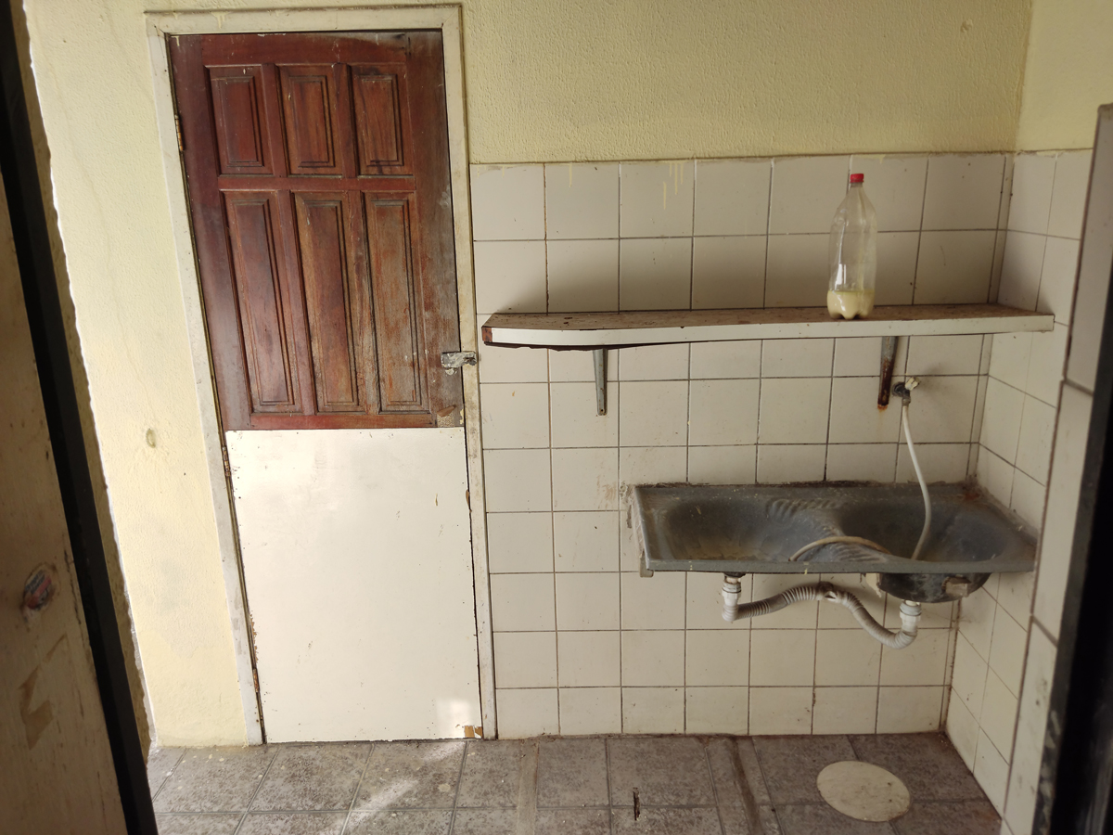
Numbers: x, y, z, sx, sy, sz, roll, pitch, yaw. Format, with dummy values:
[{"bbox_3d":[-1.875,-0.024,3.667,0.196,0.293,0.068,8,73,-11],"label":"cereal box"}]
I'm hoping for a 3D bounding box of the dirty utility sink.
[{"bbox_3d":[0.715,0.359,2.131,0.984,0.210,0.500,-1,16,3],"label":"dirty utility sink"}]

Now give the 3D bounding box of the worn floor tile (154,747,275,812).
[{"bbox_3d":[-1.041,1.103,2.471,0.300,0.009,0.295,-1,15,2],"label":"worn floor tile"}]

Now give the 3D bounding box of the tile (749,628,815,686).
[{"bbox_3d":[0.704,0.750,2.500,0.198,0.197,0.010,-1,16,3],"label":"tile"}]

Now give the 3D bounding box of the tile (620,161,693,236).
[{"bbox_3d":[0.265,-0.583,2.146,0.198,0.197,0.010,-1,16,3],"label":"tile"}]

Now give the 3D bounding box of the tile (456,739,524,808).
[{"bbox_3d":[-0.198,1.078,2.434,0.180,0.010,0.298,-1,15,2],"label":"tile"}]

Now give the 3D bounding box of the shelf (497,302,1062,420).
[{"bbox_3d":[0.511,-0.122,2.121,1.375,0.298,0.277,-1,16,3],"label":"shelf"}]

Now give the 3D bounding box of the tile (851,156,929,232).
[{"bbox_3d":[0.863,-0.590,2.124,0.198,0.197,0.009,-1,15,2],"label":"tile"}]

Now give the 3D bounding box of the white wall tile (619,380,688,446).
[{"bbox_3d":[0.282,-0.009,2.306,0.198,0.197,0.010,-1,16,3],"label":"white wall tile"}]

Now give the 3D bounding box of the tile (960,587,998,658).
[{"bbox_3d":[1.225,0.577,2.330,0.010,0.197,0.200,0,15,4],"label":"tile"}]

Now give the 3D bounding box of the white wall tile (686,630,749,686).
[{"bbox_3d":[0.499,0.745,2.491,0.198,0.197,0.009,-1,15,2],"label":"white wall tile"}]

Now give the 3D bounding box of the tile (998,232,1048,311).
[{"bbox_3d":[1.196,-0.379,2.063,0.009,0.197,0.198,-1,15,2],"label":"tile"}]

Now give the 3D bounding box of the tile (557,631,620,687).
[{"bbox_3d":[0.104,0.759,2.528,0.198,0.197,0.010,-1,16,3],"label":"tile"}]

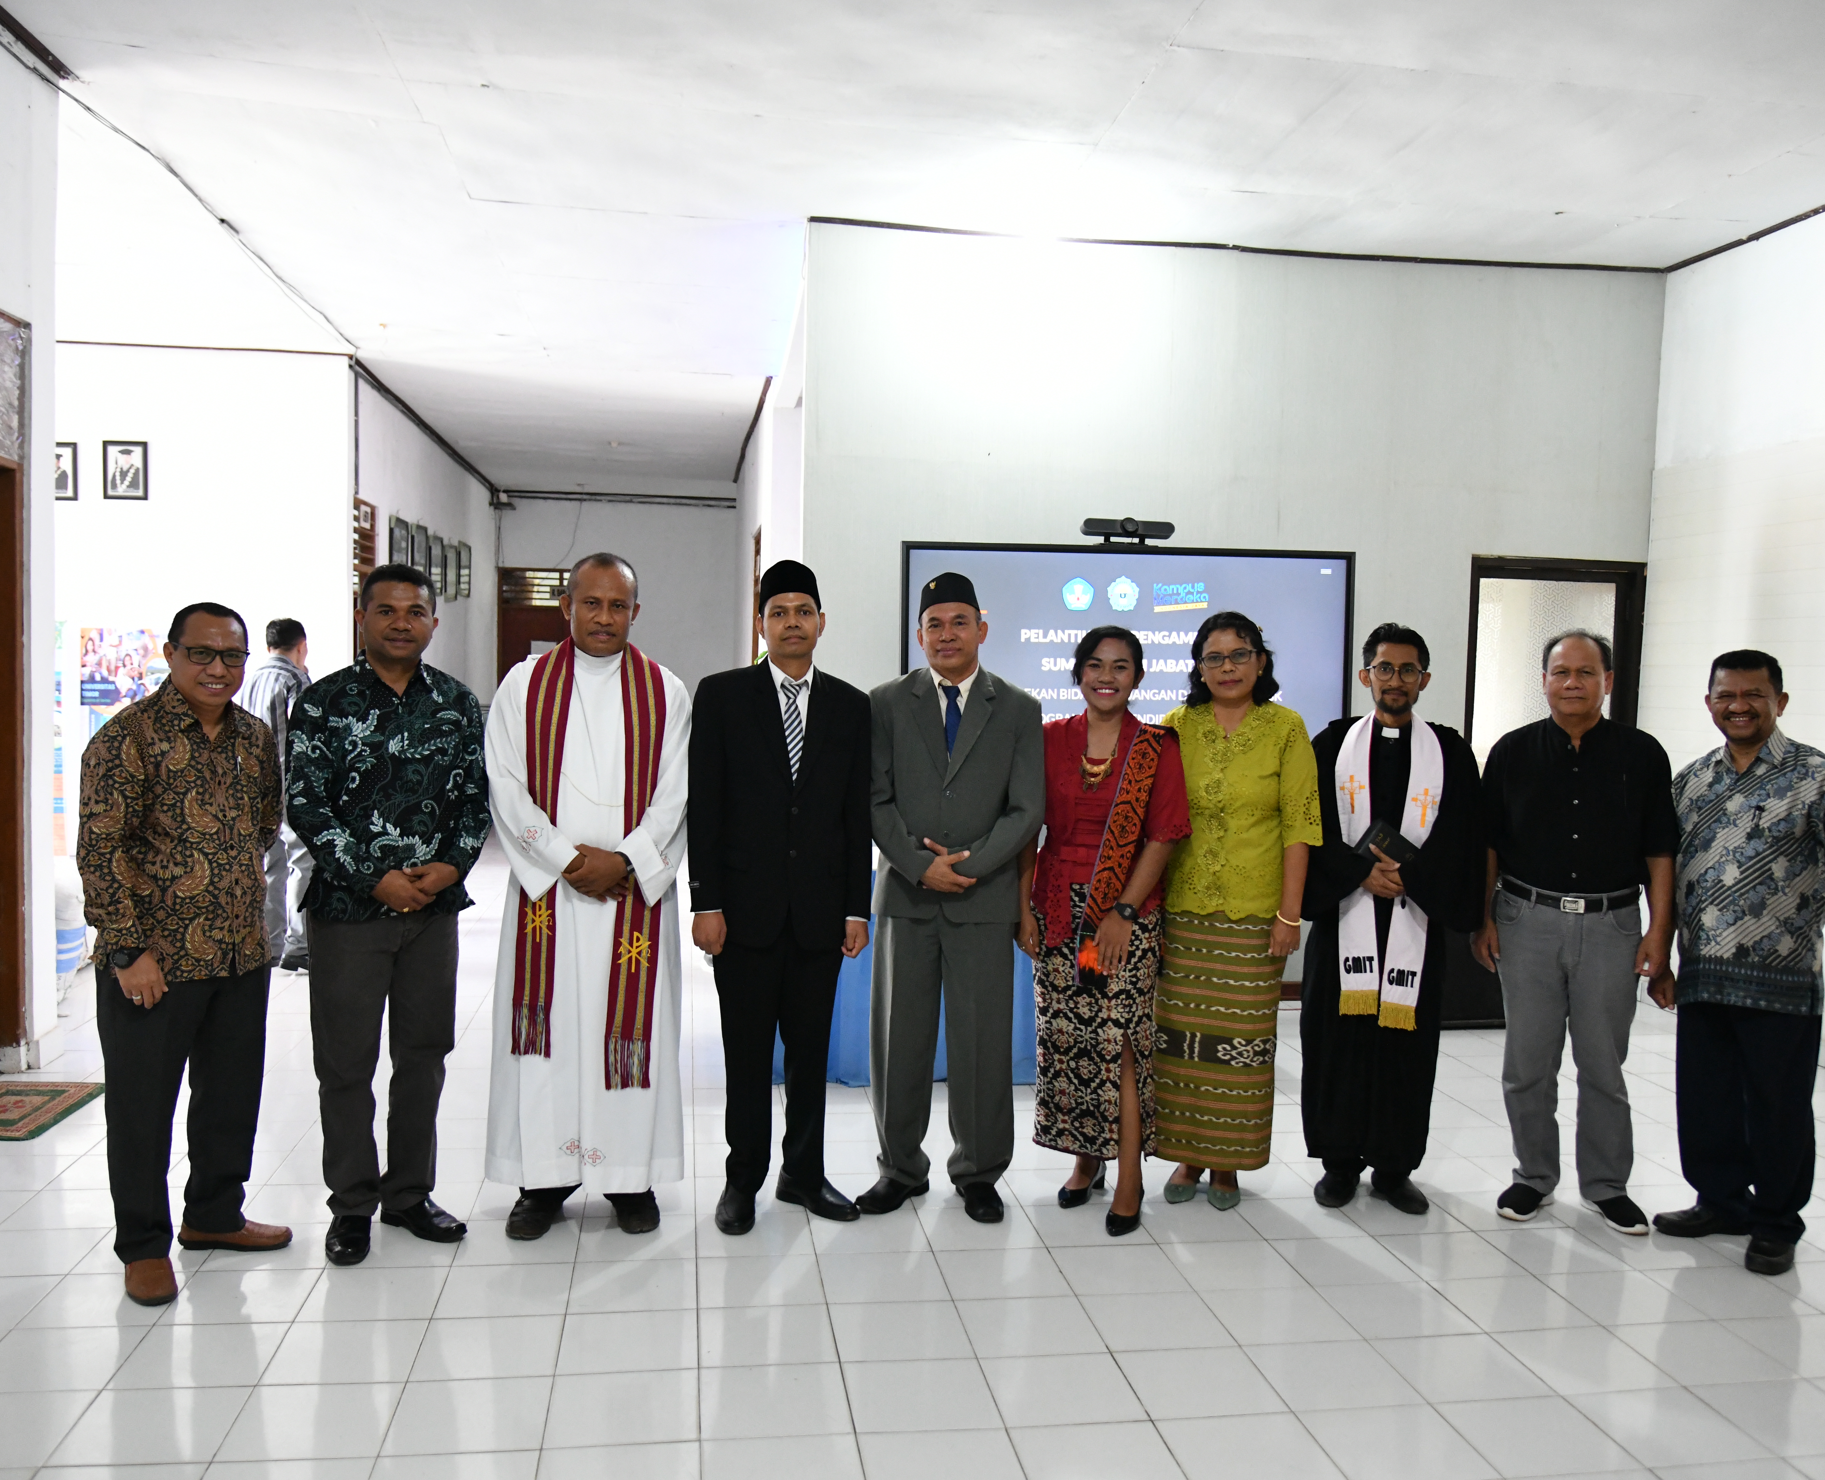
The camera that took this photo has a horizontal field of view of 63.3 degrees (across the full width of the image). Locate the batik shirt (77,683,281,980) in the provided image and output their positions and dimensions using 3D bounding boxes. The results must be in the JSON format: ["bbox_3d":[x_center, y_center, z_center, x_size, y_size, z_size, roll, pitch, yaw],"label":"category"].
[{"bbox_3d":[-1.795,0.221,3.620,0.340,0.720,0.510,3,3,38],"label":"batik shirt"}]

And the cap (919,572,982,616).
[{"bbox_3d":[0.106,-0.408,4.120,0.168,0.105,0.215,2,-7,6],"label":"cap"}]

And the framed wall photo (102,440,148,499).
[{"bbox_3d":[-5.041,-1.733,9.474,0.275,0.360,0.025,1,3,-9],"label":"framed wall photo"}]

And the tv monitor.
[{"bbox_3d":[0.914,-0.239,6.293,1.955,1.150,0.090,1,3,-6],"label":"tv monitor"}]

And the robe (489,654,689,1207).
[{"bbox_3d":[-0.865,0.475,3.936,0.530,1.446,0.380,1,3,-17],"label":"robe"}]

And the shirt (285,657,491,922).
[{"bbox_3d":[-1.345,0.124,3.777,0.500,0.674,0.330,0,3,-24],"label":"shirt"}]

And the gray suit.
[{"bbox_3d":[0.124,0.521,4.150,0.500,1.480,0.330,2,3,7],"label":"gray suit"}]

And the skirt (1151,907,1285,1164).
[{"bbox_3d":[0.877,0.830,4.242,0.400,0.828,0.300,2,3,17],"label":"skirt"}]

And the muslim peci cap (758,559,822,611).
[{"bbox_3d":[-0.335,-0.420,4.050,0.175,0.115,0.215,1,-7,-2],"label":"muslim peci cap"}]

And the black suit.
[{"bbox_3d":[-0.360,0.514,4.030,0.470,1.450,0.320,1,3,-12],"label":"black suit"}]

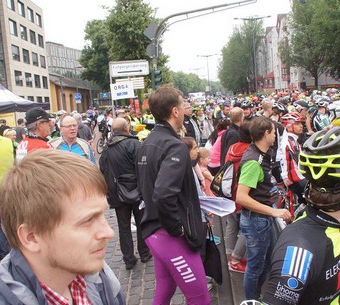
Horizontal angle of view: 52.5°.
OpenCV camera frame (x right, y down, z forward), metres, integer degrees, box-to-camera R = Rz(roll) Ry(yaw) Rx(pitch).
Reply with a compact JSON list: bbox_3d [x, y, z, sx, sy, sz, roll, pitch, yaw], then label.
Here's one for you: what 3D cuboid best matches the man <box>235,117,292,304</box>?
[{"bbox_3d":[0.784,0.568,3.019,0.500,1.750,0.480,-5,8,-7],"label":"man"}]

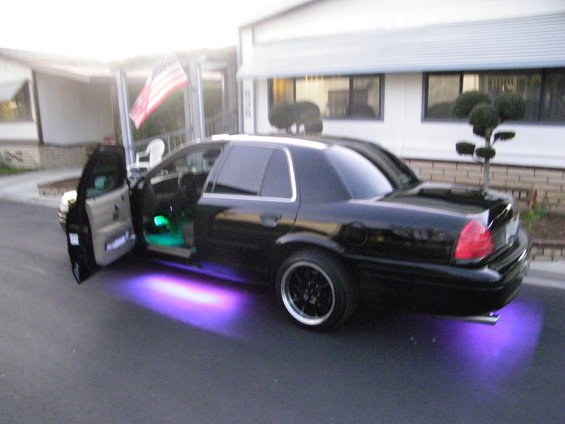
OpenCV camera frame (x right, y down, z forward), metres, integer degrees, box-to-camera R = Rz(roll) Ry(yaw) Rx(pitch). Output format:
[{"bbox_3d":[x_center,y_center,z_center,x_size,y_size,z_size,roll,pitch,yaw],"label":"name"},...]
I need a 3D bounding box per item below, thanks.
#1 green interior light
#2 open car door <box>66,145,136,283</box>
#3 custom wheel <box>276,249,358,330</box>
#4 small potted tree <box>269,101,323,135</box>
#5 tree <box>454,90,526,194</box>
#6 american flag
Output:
[{"bbox_3d":[-1.315,0.093,4.970,0.190,0.120,0.100,-1,10,0],"label":"green interior light"},{"bbox_3d":[-1.580,-0.040,4.270,0.230,1.120,1.080,0,10,2],"label":"open car door"},{"bbox_3d":[0.281,0.623,3.700,0.690,0.690,0.250,6,12,34],"label":"custom wheel"},{"bbox_3d":[0.235,-1.070,8.200,0.930,1.700,0.880,-1,10,0],"label":"small potted tree"},{"bbox_3d":[2.880,-0.770,6.380,0.920,1.750,0.850,4,11,24],"label":"tree"},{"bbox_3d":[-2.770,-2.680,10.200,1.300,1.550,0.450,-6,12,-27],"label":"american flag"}]

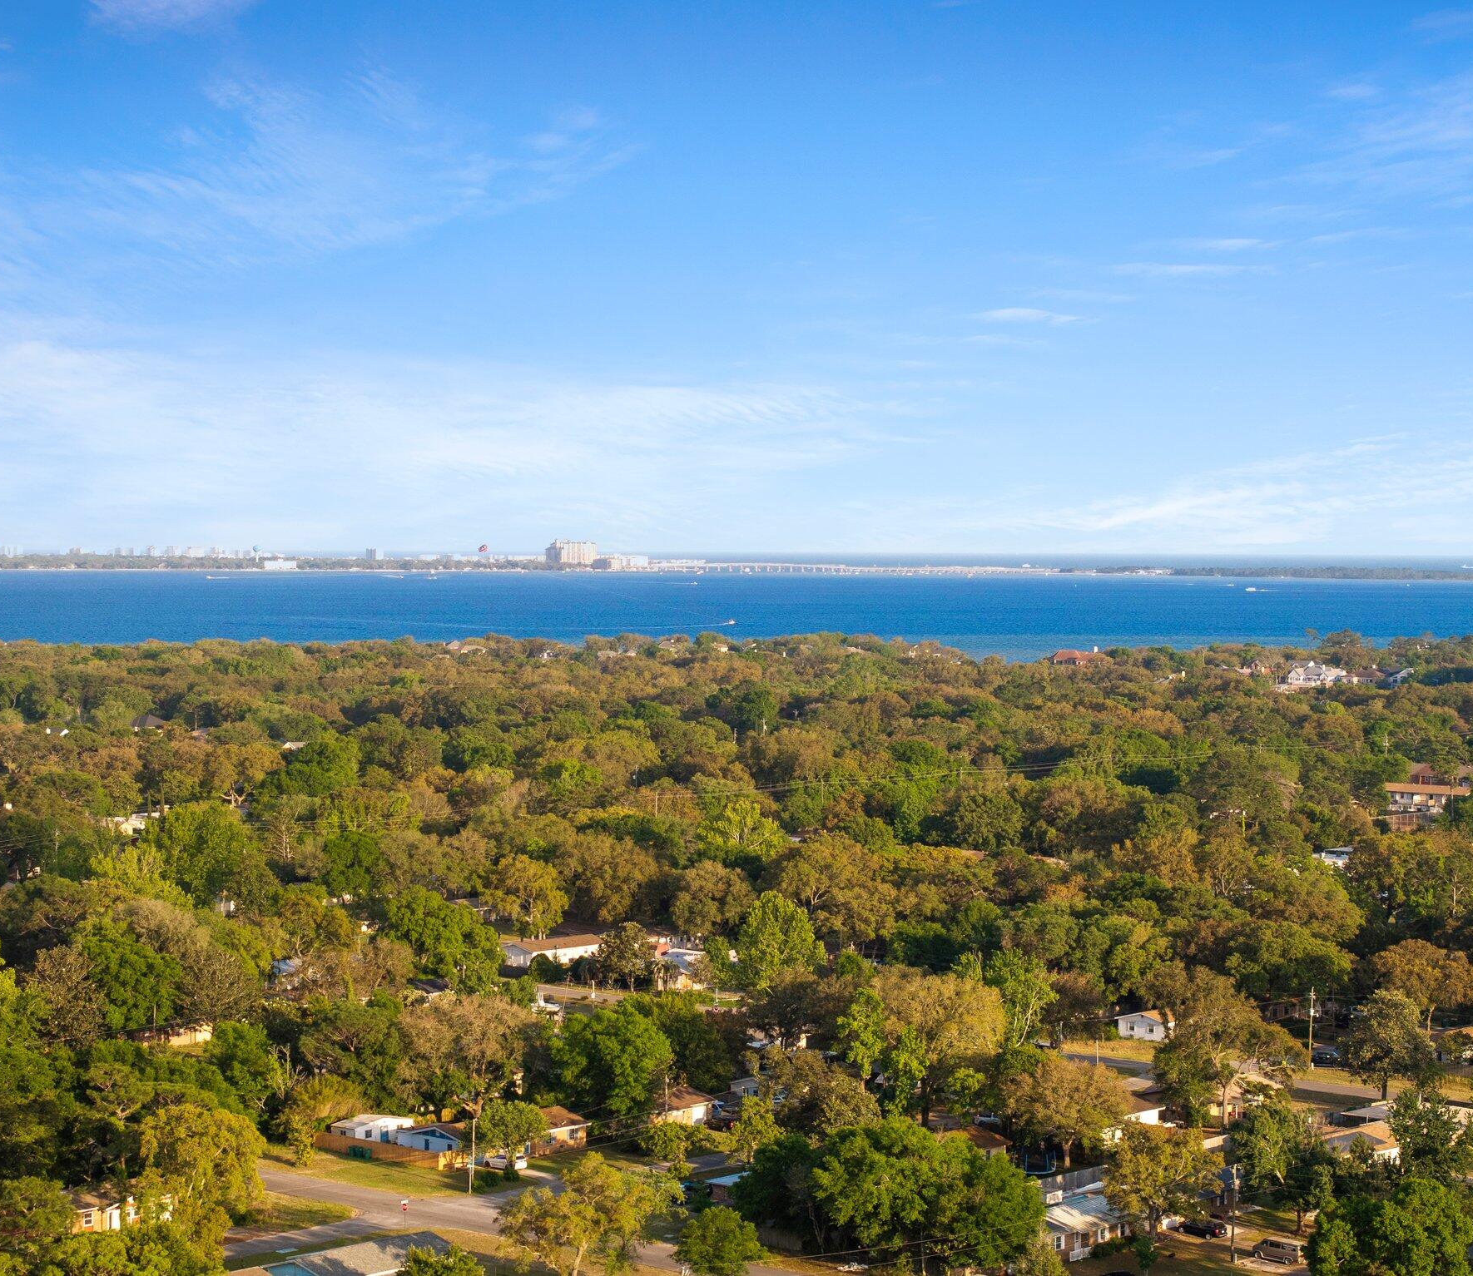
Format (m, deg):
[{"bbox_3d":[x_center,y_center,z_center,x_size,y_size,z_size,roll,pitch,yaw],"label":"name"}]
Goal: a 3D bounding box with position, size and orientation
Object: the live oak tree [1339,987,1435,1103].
[{"bbox_3d":[75.530,47.460,400.490,10.790,13.280,10.790,0,2,0],"label":"live oak tree"}]

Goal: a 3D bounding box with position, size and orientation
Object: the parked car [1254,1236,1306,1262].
[{"bbox_3d":[49.510,55.550,312.930,1.980,2.030,5.150,-1,2,-39],"label":"parked car"}]

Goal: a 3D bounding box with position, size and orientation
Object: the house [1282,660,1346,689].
[{"bbox_3d":[259.550,15.820,1554.550,28.000,10.500,16.000,0,2,9],"label":"house"}]

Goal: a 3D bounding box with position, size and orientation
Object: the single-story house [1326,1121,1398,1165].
[{"bbox_3d":[62.096,53.032,358.295,8.200,4.200,13.000,2,2,40],"label":"single-story house"}]

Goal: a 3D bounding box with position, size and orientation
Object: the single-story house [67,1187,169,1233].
[{"bbox_3d":[-60.290,53.680,330.640,13.500,4.000,8.600,-1,2,-44],"label":"single-story house"}]

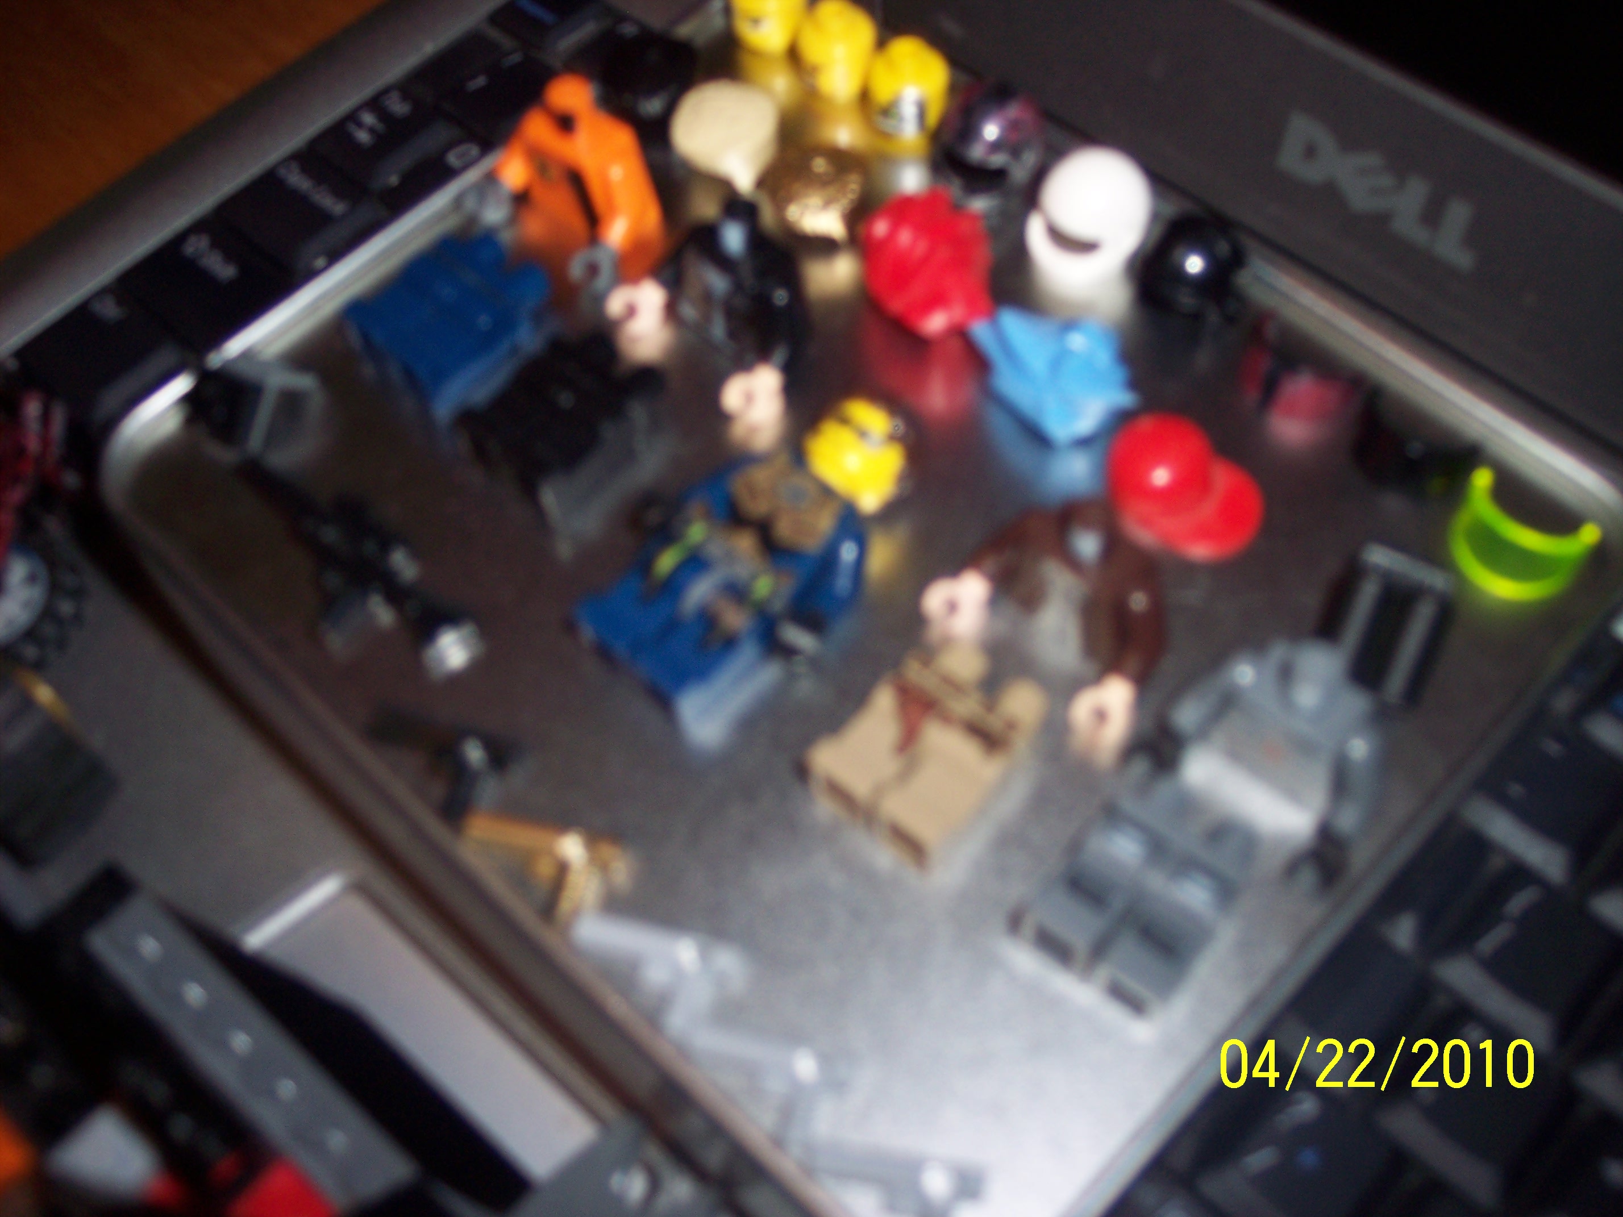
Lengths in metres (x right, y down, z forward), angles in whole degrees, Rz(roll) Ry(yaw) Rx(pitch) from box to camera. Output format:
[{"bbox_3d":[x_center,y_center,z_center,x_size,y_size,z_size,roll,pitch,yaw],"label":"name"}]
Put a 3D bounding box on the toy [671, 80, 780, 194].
[{"bbox_3d":[-0.011,-0.062,0.240,0.013,0.011,0.014,-10,61,-3],"label":"toy"}]

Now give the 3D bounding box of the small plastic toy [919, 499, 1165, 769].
[{"bbox_3d":[0.027,-0.002,0.200,0.025,0.017,0.016,35,66,21],"label":"small plastic toy"}]

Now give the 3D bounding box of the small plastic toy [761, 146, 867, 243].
[{"bbox_3d":[0.000,-0.051,0.227,0.012,0.009,0.011,12,60,9],"label":"small plastic toy"}]

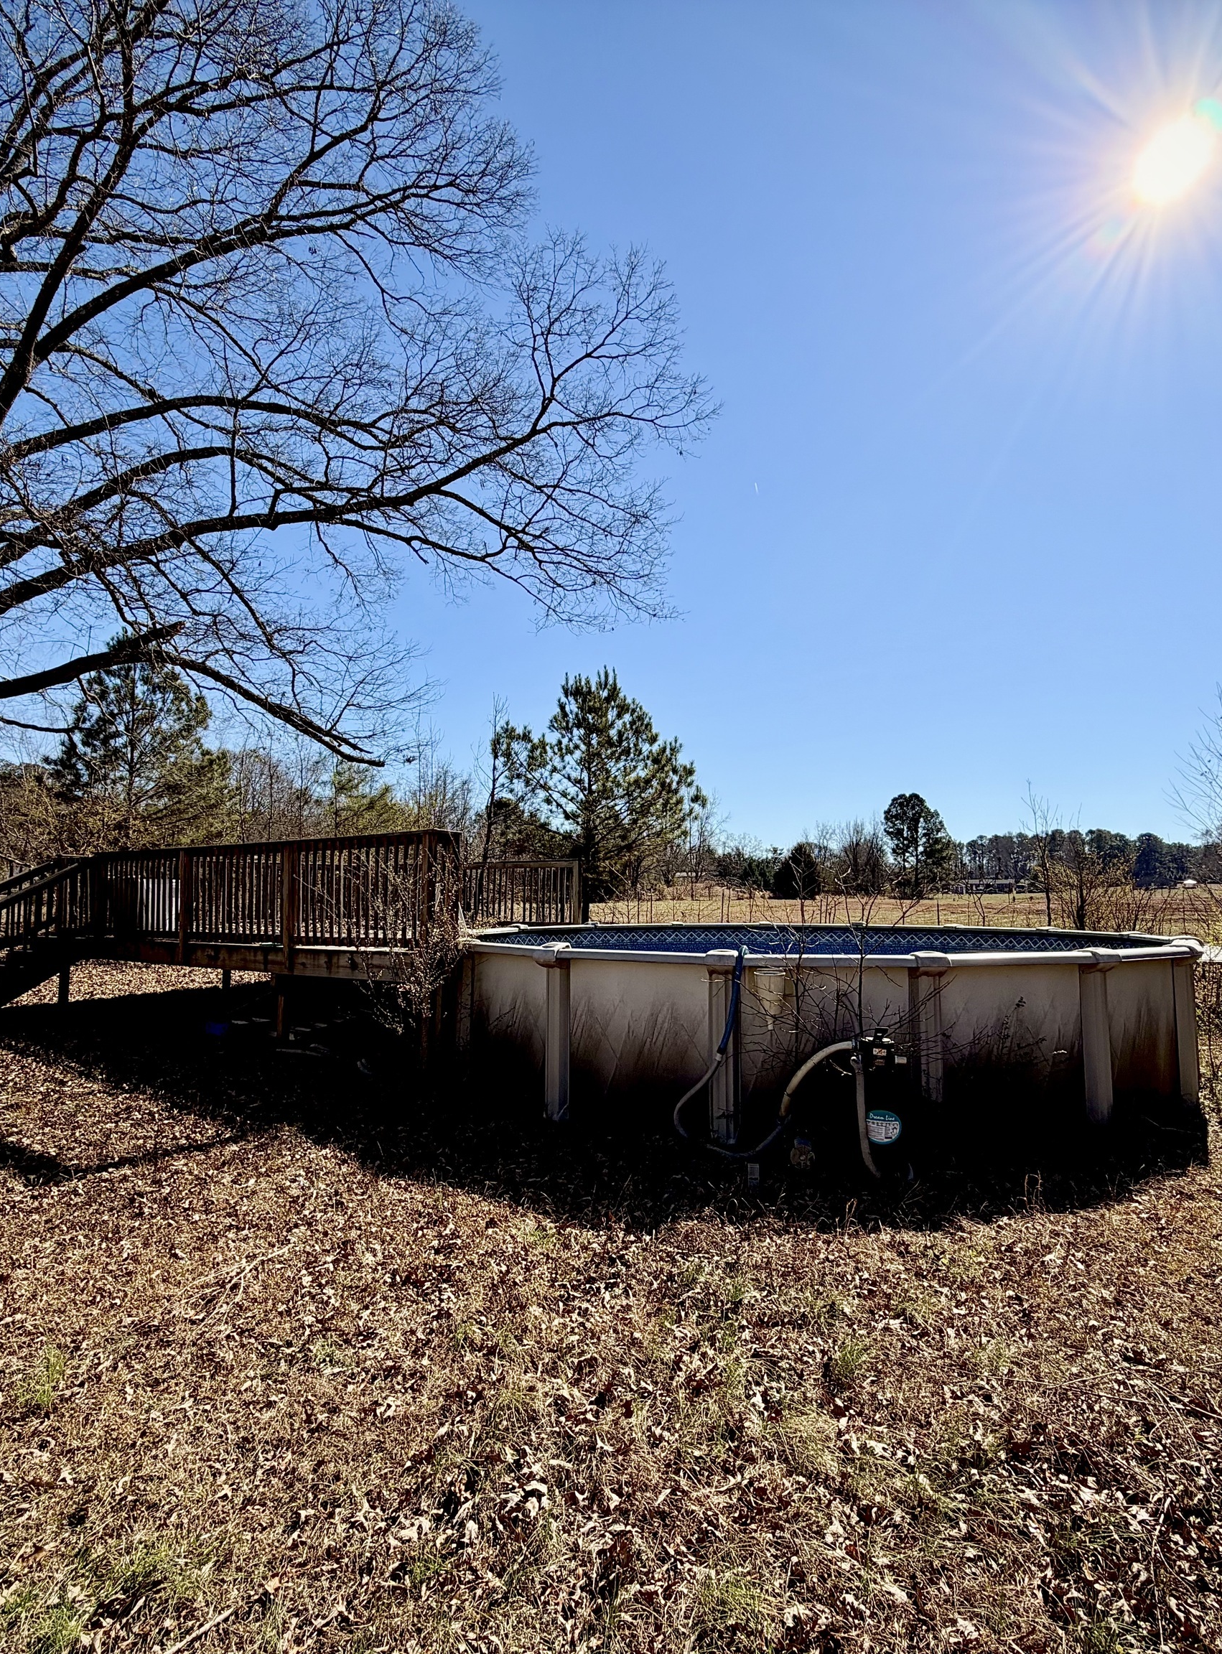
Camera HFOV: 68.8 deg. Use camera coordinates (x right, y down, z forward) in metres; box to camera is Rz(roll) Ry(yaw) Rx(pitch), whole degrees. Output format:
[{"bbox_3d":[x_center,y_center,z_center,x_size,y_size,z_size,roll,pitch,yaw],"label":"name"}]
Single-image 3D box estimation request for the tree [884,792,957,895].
[{"bbox_3d":[34.673,2.125,100.000,8.300,12.200,8.300,0,-4,0],"label":"tree"}]

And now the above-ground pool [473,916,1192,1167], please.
[{"bbox_3d":[2.082,1.818,9.601,7.300,1.330,7.300,0,-4,0],"label":"above-ground pool"}]

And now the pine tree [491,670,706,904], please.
[{"bbox_3d":[-0.251,-0.290,20.000,4.600,6.500,4.600,0,-4,0],"label":"pine tree"}]

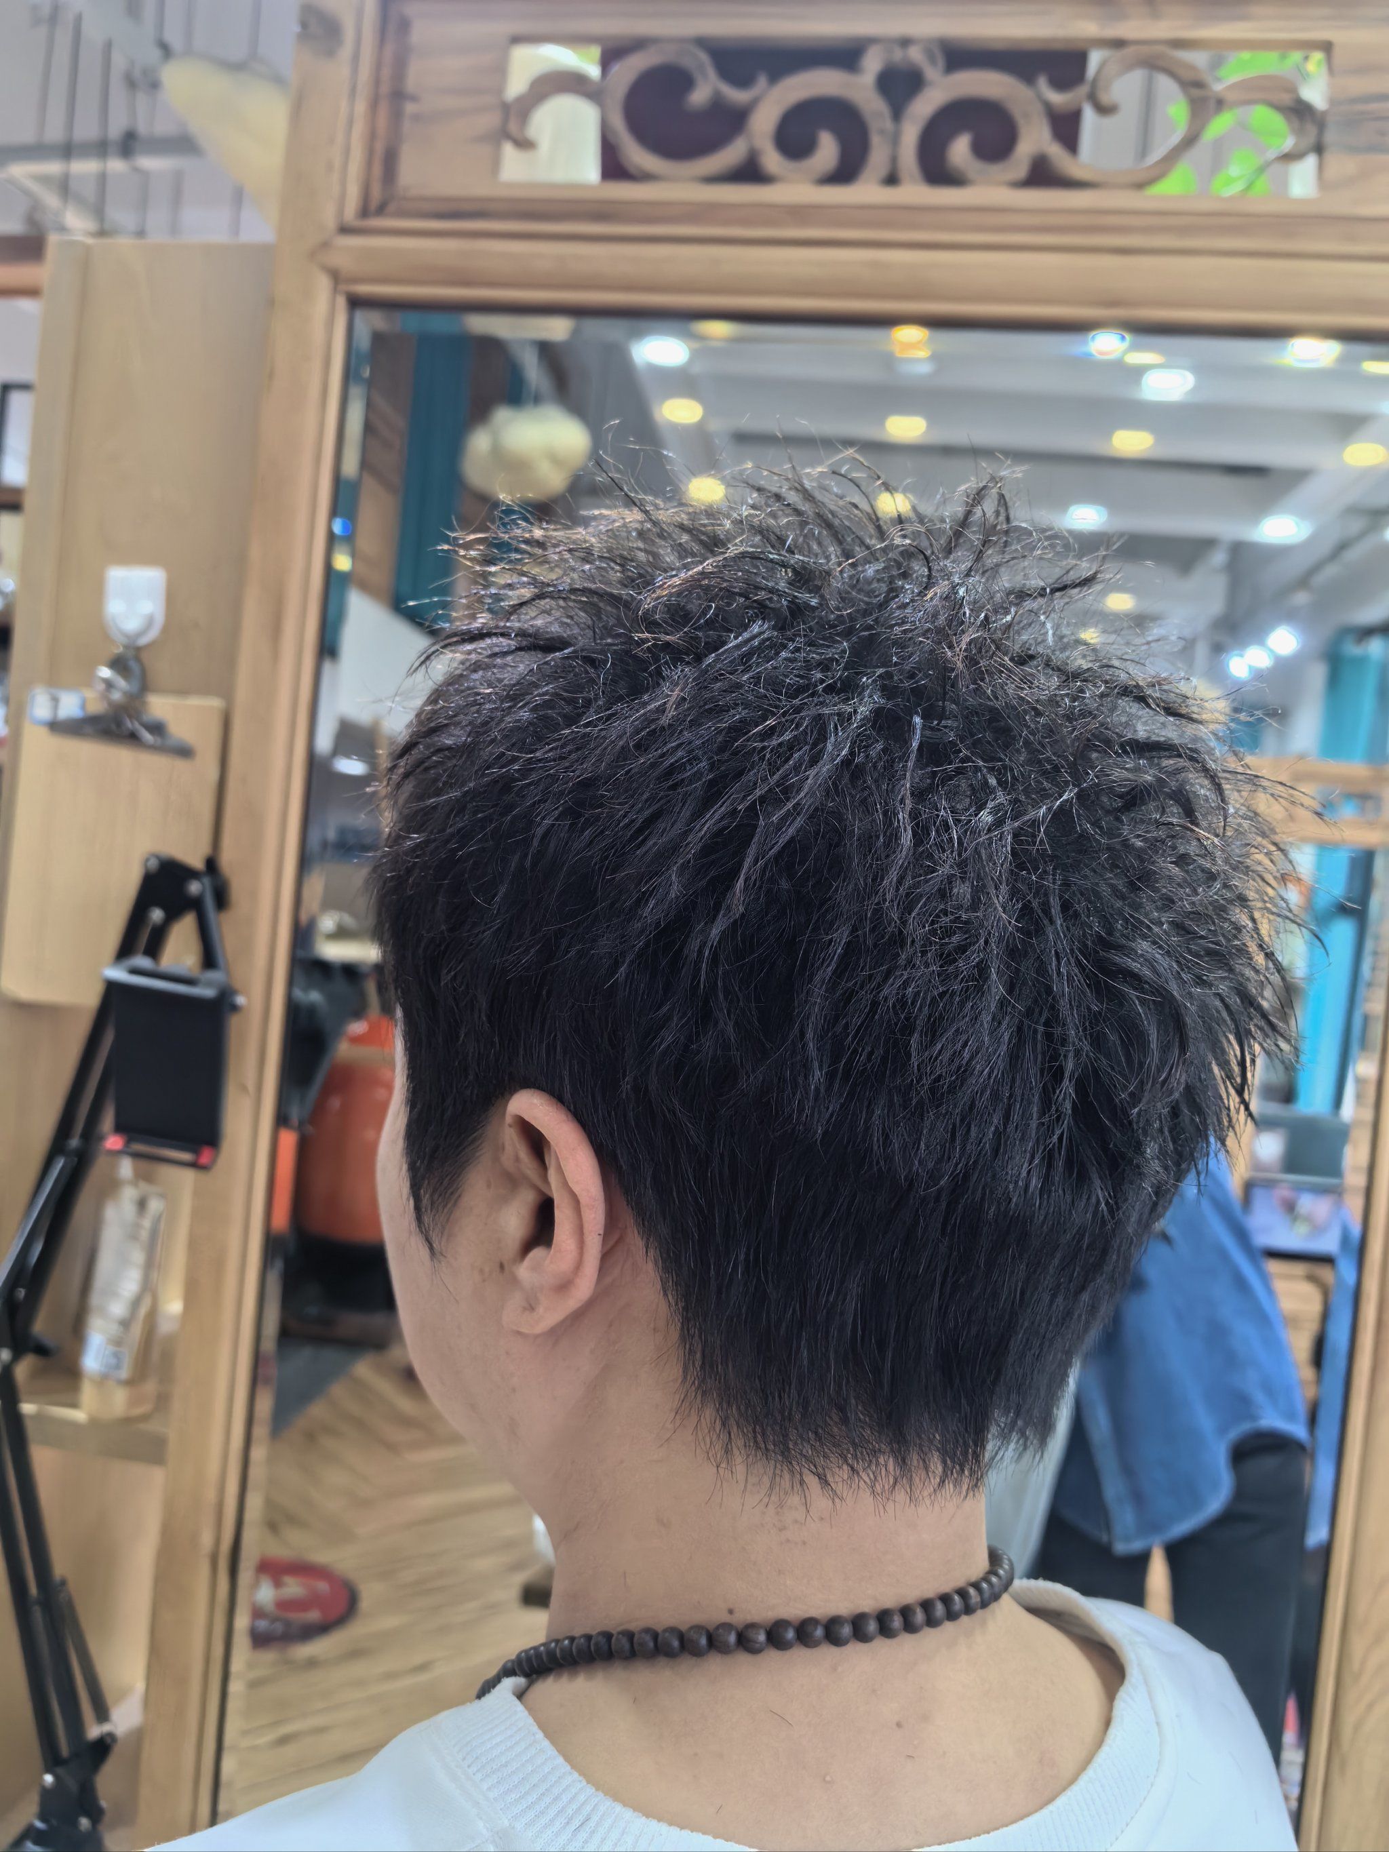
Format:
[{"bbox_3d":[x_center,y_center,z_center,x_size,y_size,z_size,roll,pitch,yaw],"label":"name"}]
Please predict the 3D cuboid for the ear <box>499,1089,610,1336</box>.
[{"bbox_3d":[-0.036,0.072,0.362,0.022,0.062,0.035,2,1,-40],"label":"ear"}]

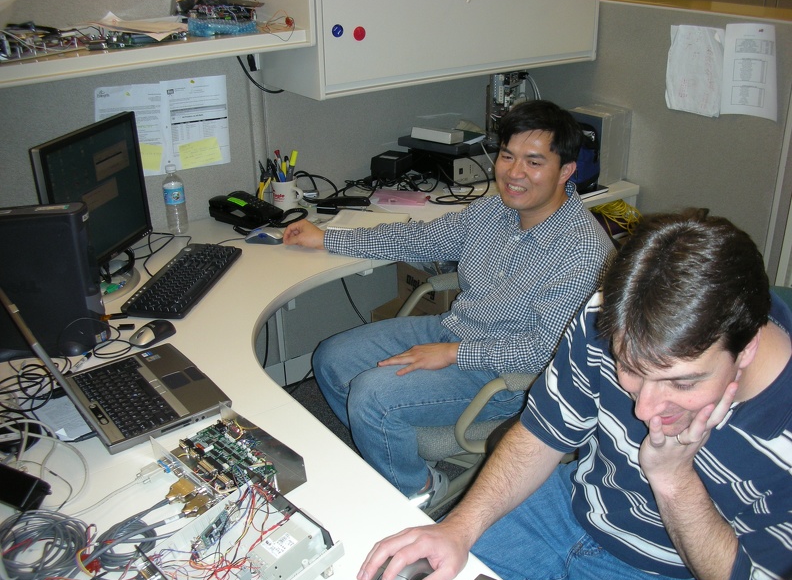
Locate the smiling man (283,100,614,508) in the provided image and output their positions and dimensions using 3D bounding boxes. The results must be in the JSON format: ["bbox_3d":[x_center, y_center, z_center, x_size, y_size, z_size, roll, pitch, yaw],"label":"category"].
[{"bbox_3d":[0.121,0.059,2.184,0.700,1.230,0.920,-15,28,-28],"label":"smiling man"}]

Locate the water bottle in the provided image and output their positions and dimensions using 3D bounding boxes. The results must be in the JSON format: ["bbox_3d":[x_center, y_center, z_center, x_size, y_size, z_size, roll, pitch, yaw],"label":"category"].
[{"bbox_3d":[-0.678,-0.275,2.451,0.067,0.212,0.067,-8,26,-15],"label":"water bottle"}]

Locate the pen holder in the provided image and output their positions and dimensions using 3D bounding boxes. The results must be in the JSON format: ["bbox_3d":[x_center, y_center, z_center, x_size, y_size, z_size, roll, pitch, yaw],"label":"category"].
[{"bbox_3d":[-0.353,-0.317,2.659,0.113,0.097,0.084,-5,25,-7],"label":"pen holder"}]

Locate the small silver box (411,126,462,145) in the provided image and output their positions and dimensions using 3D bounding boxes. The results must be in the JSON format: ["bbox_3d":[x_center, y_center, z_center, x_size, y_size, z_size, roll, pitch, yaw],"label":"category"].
[{"bbox_3d":[0.154,-0.572,2.948,0.184,0.041,0.073,20,32,37],"label":"small silver box"}]

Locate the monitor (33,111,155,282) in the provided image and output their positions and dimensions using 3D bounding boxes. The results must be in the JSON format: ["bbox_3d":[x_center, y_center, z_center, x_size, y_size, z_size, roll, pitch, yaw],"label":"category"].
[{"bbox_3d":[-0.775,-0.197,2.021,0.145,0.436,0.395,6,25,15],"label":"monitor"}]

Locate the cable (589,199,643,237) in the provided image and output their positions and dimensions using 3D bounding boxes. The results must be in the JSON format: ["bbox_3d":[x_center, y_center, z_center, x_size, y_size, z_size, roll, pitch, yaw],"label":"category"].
[{"bbox_3d":[0.771,-0.241,2.795,0.190,0.125,0.110,-18,30,-32],"label":"cable"}]

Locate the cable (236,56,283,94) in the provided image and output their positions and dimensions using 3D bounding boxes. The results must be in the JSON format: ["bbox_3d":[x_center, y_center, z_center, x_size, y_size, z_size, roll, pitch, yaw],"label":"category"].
[{"bbox_3d":[-0.421,-0.653,2.430,0.130,0.120,0.060,-18,30,-32],"label":"cable"}]

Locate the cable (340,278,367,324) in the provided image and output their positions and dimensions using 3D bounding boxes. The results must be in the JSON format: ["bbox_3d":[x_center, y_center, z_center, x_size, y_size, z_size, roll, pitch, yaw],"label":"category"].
[{"bbox_3d":[-0.149,0.038,2.828,0.090,0.175,0.040,-18,30,-32],"label":"cable"}]

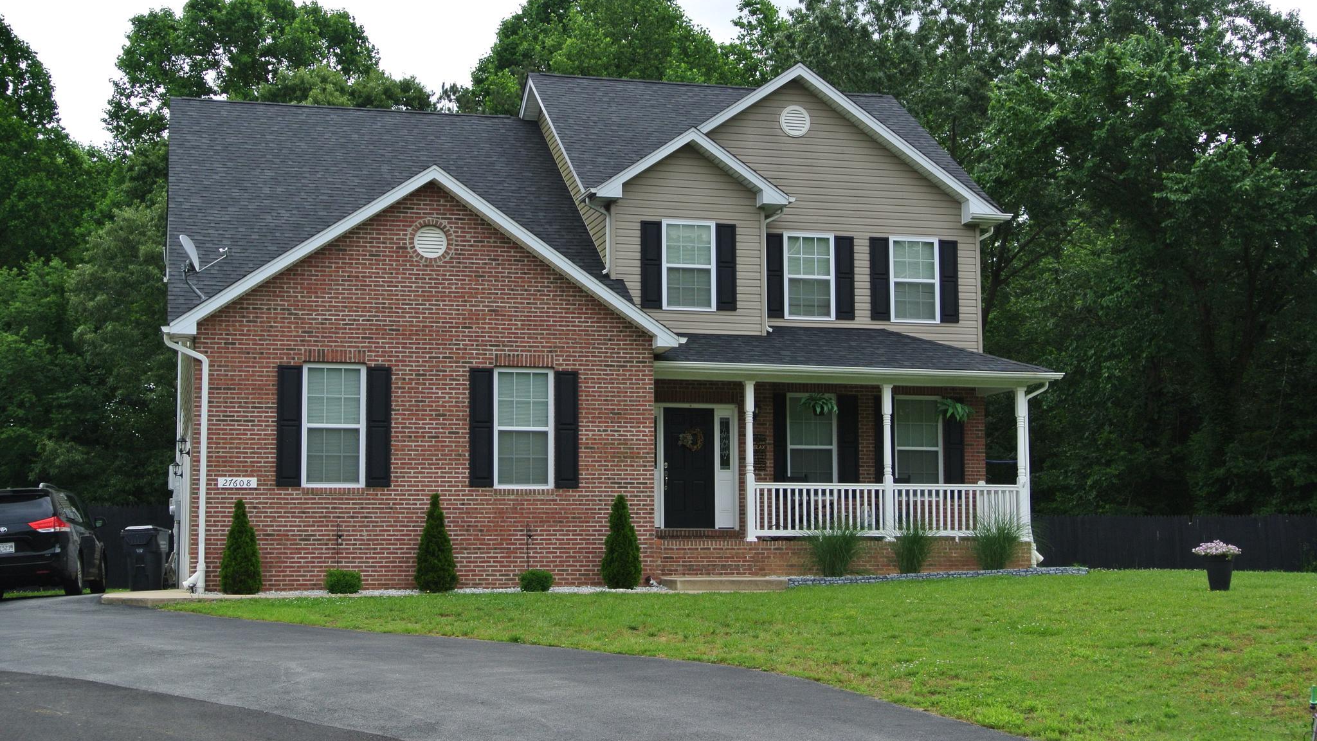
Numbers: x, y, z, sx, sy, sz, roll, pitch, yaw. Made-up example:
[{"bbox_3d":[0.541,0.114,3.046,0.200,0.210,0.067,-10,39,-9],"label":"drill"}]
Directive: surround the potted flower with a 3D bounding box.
[{"bbox_3d":[7.321,2.559,24.500,0.630,0.680,0.620,1,-6,-15],"label":"potted flower"}]

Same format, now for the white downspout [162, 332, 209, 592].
[{"bbox_3d":[-6.986,1.344,27.466,0.695,3.837,0.280,1,-6,-15],"label":"white downspout"}]

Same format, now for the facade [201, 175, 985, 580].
[{"bbox_3d":[-0.480,0.424,30.832,14.039,6.324,2.700,1,-6,-15],"label":"facade"}]

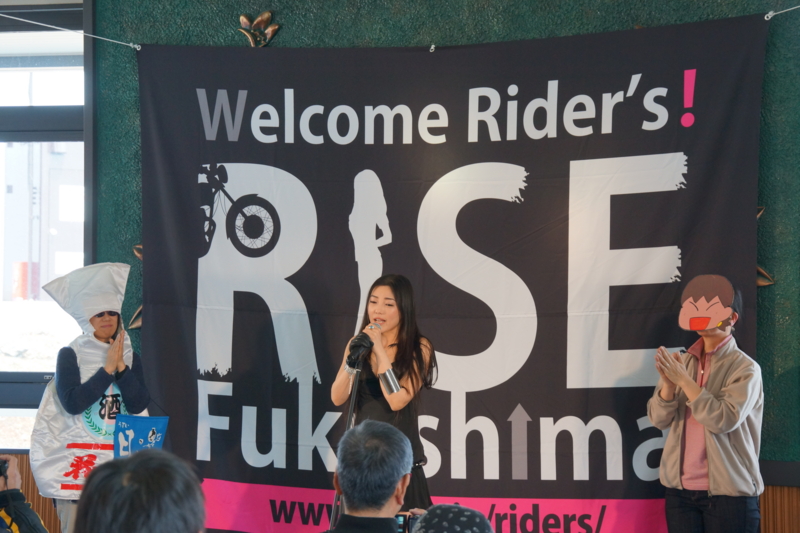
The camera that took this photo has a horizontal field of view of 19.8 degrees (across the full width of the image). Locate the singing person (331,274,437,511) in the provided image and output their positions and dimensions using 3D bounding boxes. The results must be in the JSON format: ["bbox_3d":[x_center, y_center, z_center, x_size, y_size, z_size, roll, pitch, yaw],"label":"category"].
[{"bbox_3d":[-0.064,0.860,8.950,0.460,1.650,0.400,0,0,25],"label":"singing person"}]

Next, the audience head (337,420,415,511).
[{"bbox_3d":[-0.061,0.463,5.250,0.185,0.245,0.225,0,0,22],"label":"audience head"}]

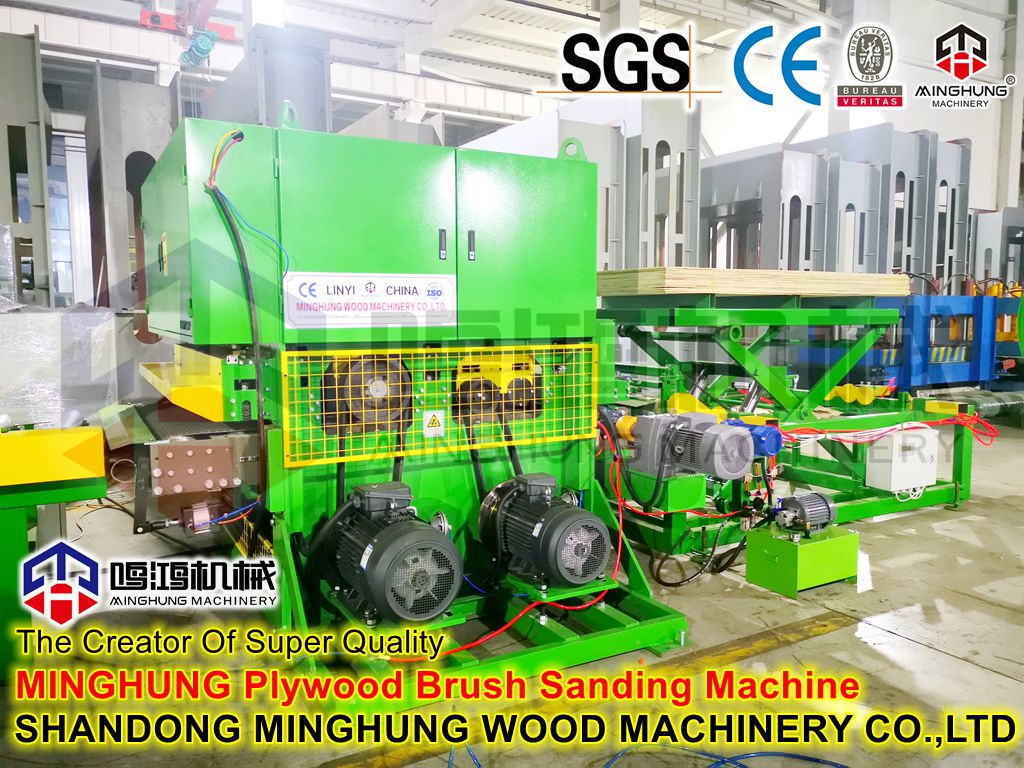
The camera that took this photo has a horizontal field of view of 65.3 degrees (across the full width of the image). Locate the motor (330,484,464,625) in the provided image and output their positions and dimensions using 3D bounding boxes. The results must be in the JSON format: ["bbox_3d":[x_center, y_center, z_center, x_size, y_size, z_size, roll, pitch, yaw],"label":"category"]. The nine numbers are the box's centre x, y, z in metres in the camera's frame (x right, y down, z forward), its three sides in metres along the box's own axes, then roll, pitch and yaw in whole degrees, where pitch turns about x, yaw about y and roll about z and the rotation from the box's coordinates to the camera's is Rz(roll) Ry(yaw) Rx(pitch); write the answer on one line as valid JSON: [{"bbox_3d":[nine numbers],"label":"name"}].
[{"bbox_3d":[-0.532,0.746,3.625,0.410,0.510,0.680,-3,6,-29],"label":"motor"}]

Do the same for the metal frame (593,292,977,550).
[{"bbox_3d":[2.084,0.141,6.476,3.203,1.680,1.460,-3,6,-29],"label":"metal frame"}]

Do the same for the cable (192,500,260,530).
[{"bbox_3d":[-1.246,0.573,3.506,0.284,0.089,0.060,-3,6,-29],"label":"cable"}]

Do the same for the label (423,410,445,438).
[{"bbox_3d":[-0.375,0.195,3.851,0.108,0.130,0.005,-3,6,-29],"label":"label"}]

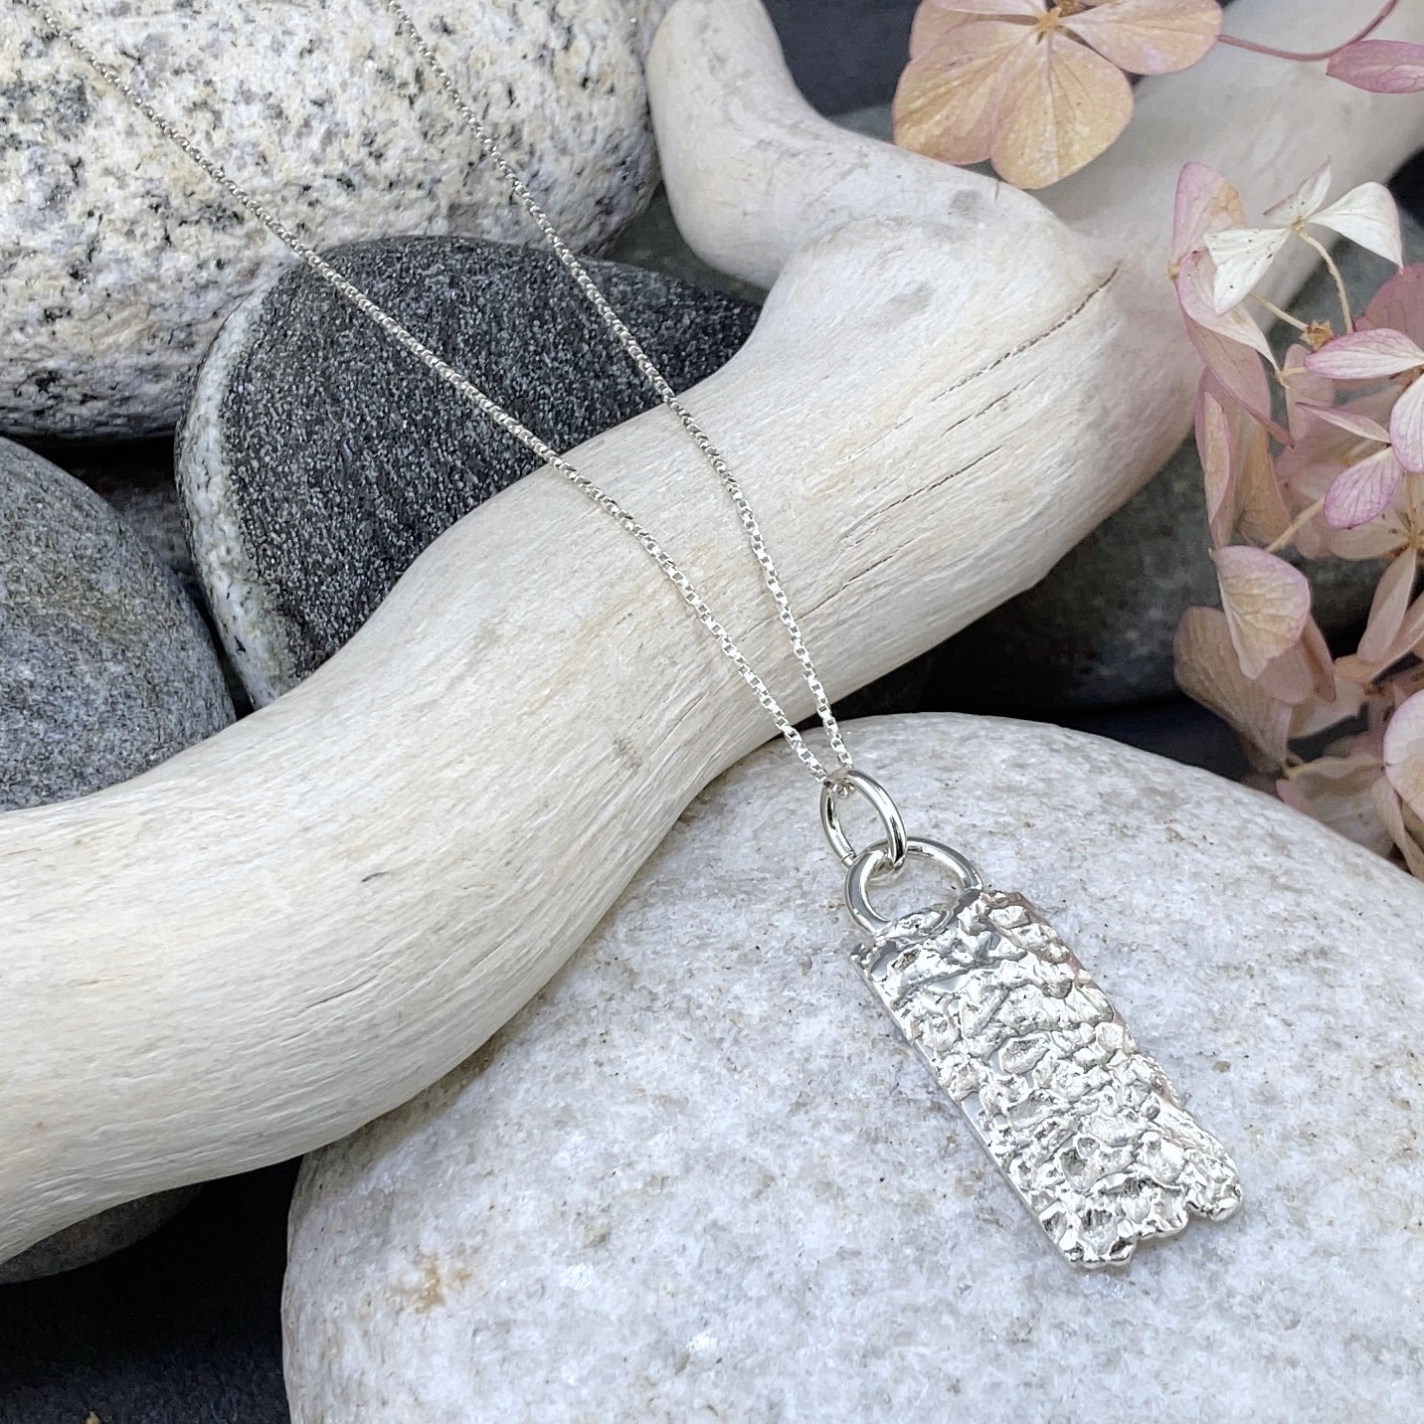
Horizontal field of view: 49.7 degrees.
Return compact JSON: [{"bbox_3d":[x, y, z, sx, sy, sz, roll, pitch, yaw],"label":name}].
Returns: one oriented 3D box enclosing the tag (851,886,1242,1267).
[{"bbox_3d":[0.023,0.025,0.108,0.014,0.002,0.027,-17,48,-19],"label":"tag"}]

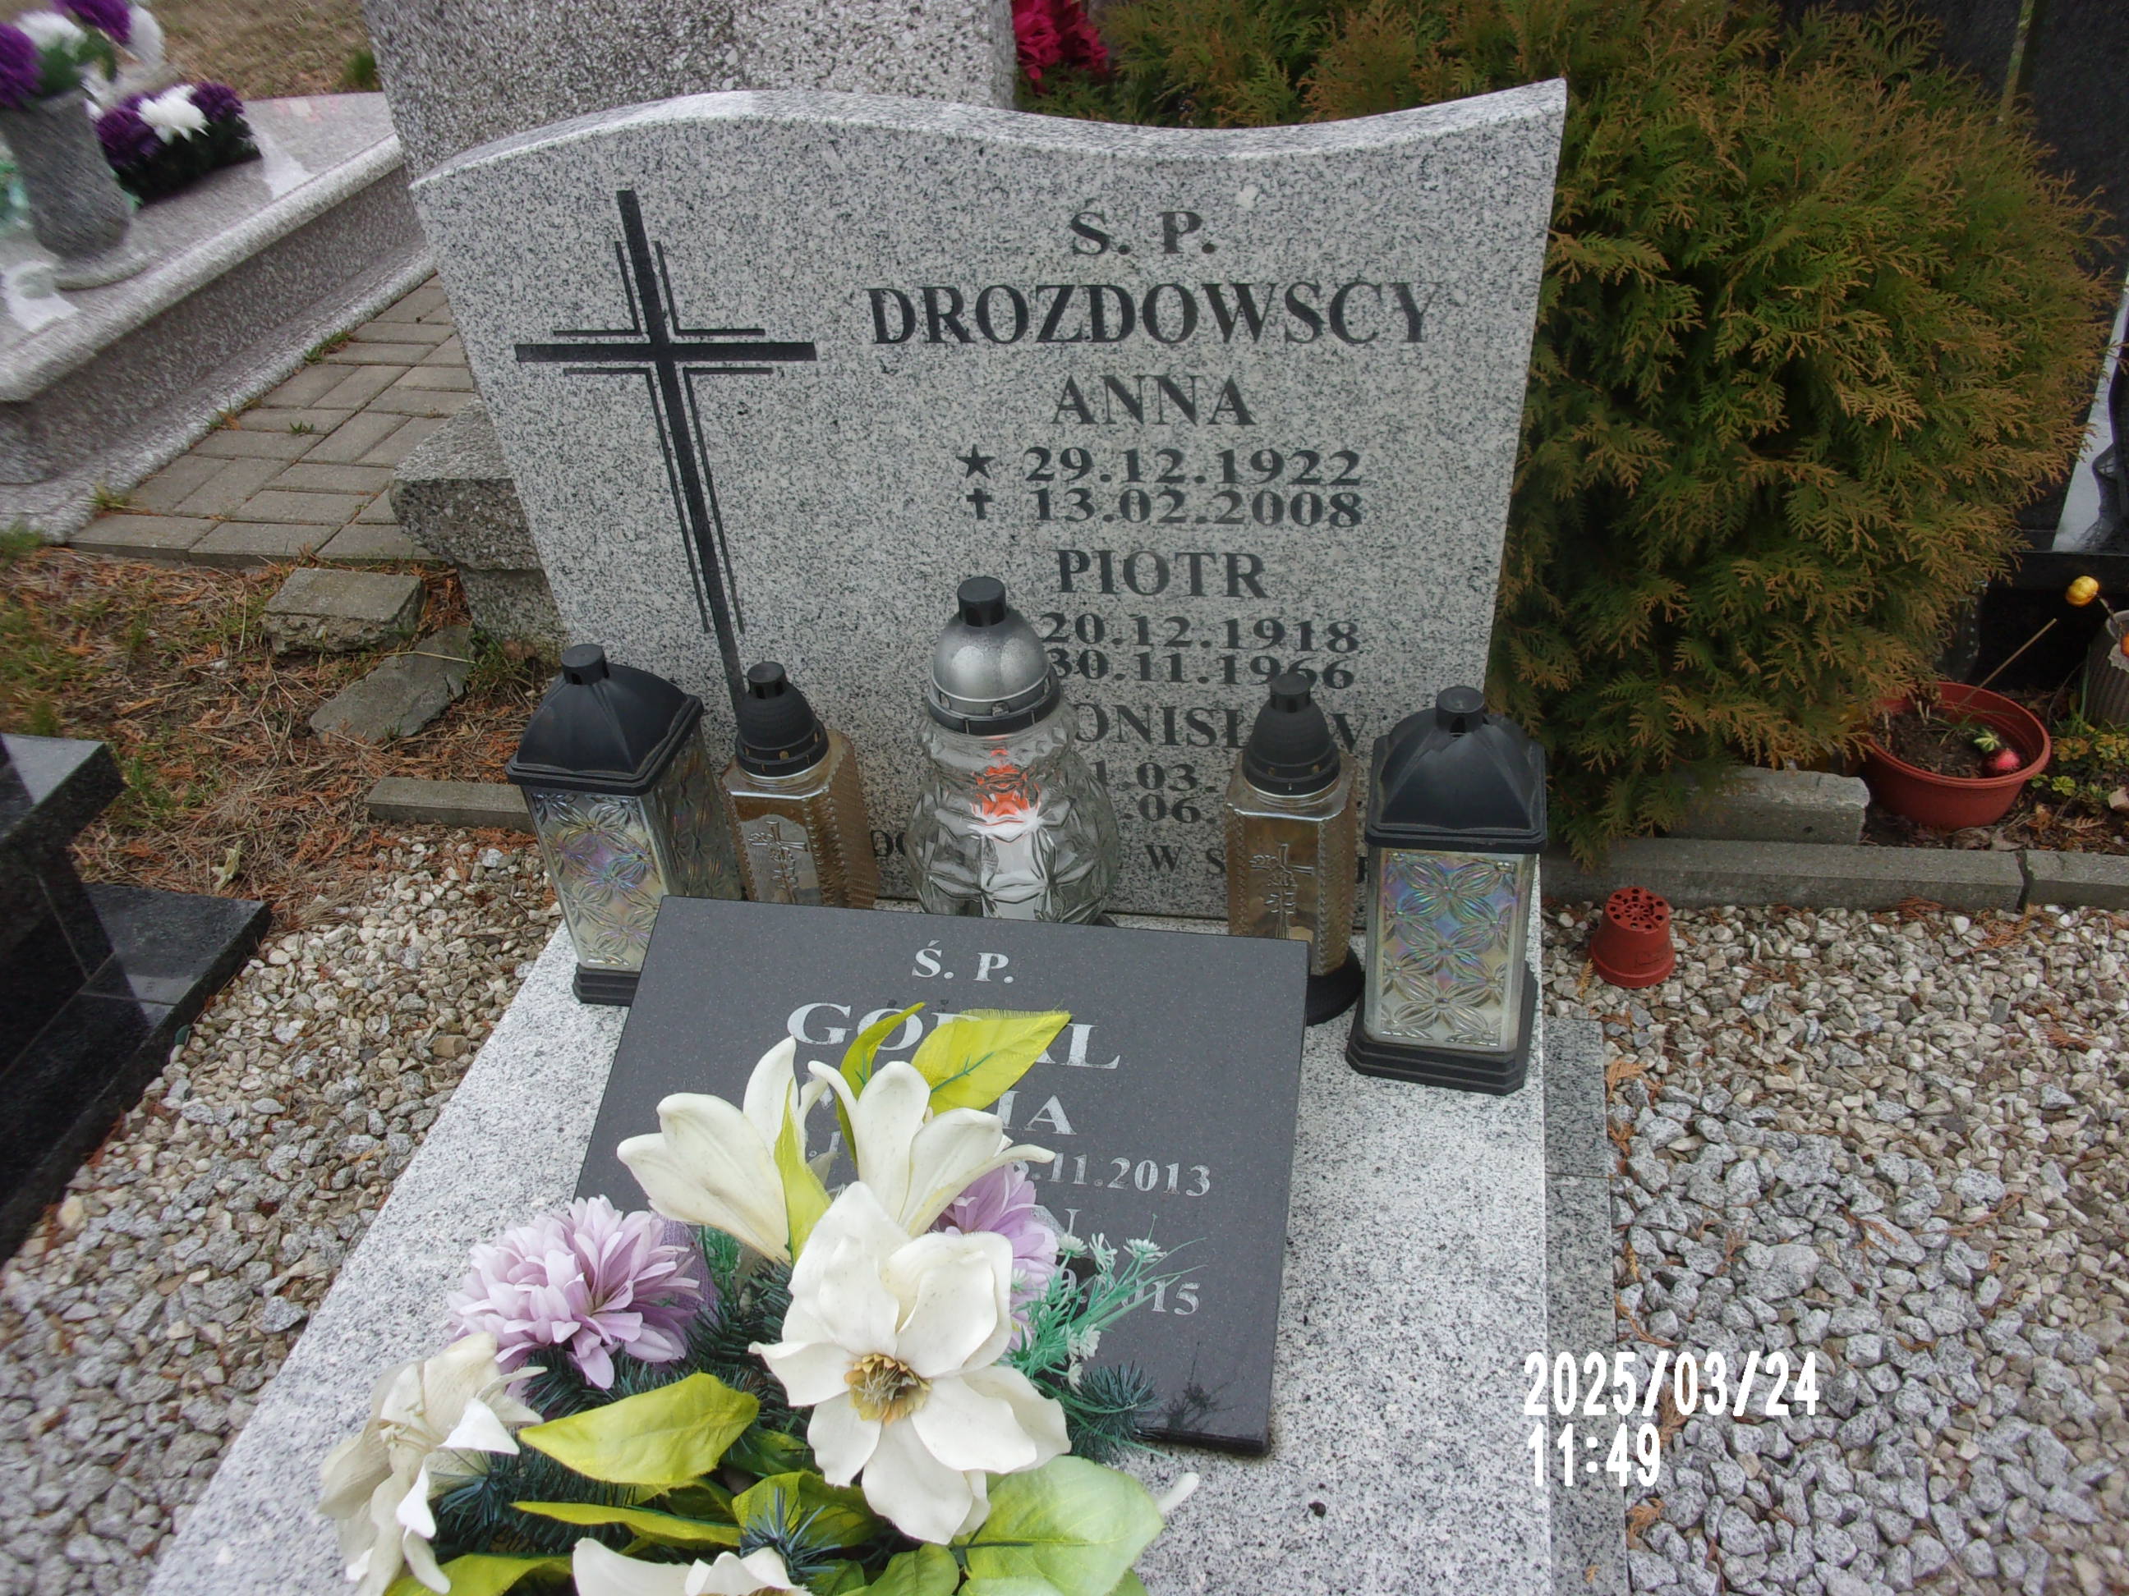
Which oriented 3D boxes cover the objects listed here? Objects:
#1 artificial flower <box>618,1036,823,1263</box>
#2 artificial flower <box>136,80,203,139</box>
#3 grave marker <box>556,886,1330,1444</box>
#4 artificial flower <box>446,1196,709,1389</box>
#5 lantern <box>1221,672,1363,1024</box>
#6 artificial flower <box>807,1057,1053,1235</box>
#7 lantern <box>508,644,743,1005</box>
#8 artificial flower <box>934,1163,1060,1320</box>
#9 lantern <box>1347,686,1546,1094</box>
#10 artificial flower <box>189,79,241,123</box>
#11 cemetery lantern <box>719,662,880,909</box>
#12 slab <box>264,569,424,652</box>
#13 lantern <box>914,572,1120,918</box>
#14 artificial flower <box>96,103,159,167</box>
[{"bbox_3d":[-0.219,0.224,1.100,0.135,0.125,0.125,-21,65,-19],"label":"artificial flower"},{"bbox_3d":[-1.826,-1.401,3.517,0.130,0.100,0.120,3,37,12],"label":"artificial flower"},{"bbox_3d":[-0.091,0.248,1.219,0.497,0.033,0.349,3,59,11],"label":"grave marker"},{"bbox_3d":[-0.305,0.311,1.080,0.142,0.085,0.122,9,47,6],"label":"artificial flower"},{"bbox_3d":[0.180,0.031,1.361,0.118,0.300,0.118,5,38,14],"label":"lantern"},{"bbox_3d":[-0.086,0.226,1.090,0.155,0.125,0.125,1,62,9],"label":"artificial flower"},{"bbox_3d":[-0.364,0.015,1.448,0.138,0.320,0.138,4,38,14],"label":"lantern"},{"bbox_3d":[-0.070,0.286,1.085,0.136,0.085,0.122,16,42,-4],"label":"artificial flower"},{"bbox_3d":[0.285,0.055,1.272,0.135,0.313,0.135,4,40,12],"label":"lantern"},{"bbox_3d":[-1.744,-1.424,3.523,0.125,0.100,0.120,3,37,12],"label":"artificial flower"},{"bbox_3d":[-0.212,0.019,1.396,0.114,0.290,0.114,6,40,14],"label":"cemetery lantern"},{"bbox_3d":[-1.012,-0.259,2.442,0.205,0.068,0.125,5,39,12],"label":"slab"},{"bbox_3d":[-0.042,0.002,1.359,0.180,0.390,0.180,3,37,12],"label":"lantern"},{"bbox_3d":[-1.642,-1.161,3.020,0.106,0.075,0.095,4,50,11],"label":"artificial flower"}]

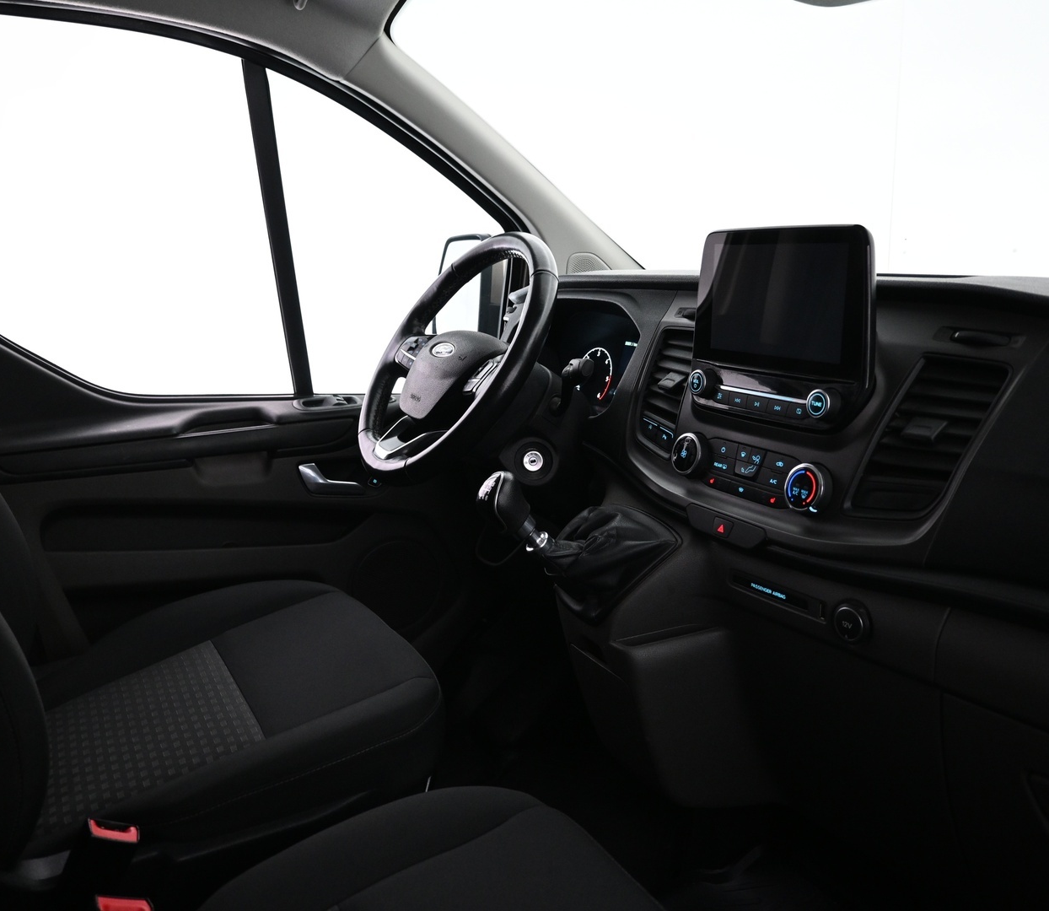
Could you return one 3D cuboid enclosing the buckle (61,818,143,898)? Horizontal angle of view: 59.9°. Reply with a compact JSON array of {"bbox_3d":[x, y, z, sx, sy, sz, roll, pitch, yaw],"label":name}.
[{"bbox_3d":[-0.387,0.378,0.825,0.050,0.080,0.028,24,-2,-33],"label":"buckle"}]

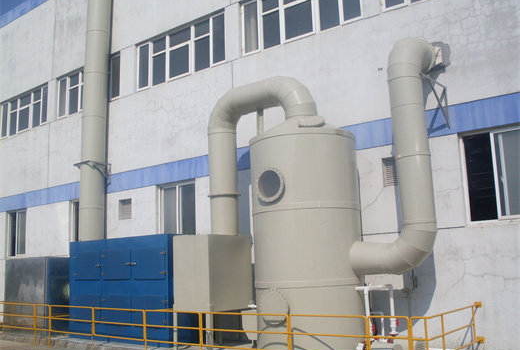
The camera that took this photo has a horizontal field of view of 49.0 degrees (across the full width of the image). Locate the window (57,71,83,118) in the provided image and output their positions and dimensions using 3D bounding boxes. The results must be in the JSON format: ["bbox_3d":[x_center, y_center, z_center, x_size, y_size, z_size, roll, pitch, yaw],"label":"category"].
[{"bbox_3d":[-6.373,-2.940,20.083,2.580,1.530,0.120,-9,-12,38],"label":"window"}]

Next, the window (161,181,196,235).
[{"bbox_3d":[-2.325,1.076,16.175,1.480,1.650,0.120,-9,-12,38],"label":"window"}]

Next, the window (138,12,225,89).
[{"bbox_3d":[-2.401,-3.615,16.922,3.740,1.510,0.120,-9,-12,38],"label":"window"}]

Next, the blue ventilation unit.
[{"bbox_3d":[-2.944,2.752,13.861,3.680,2.370,1.400,-9,-12,38],"label":"blue ventilation unit"}]

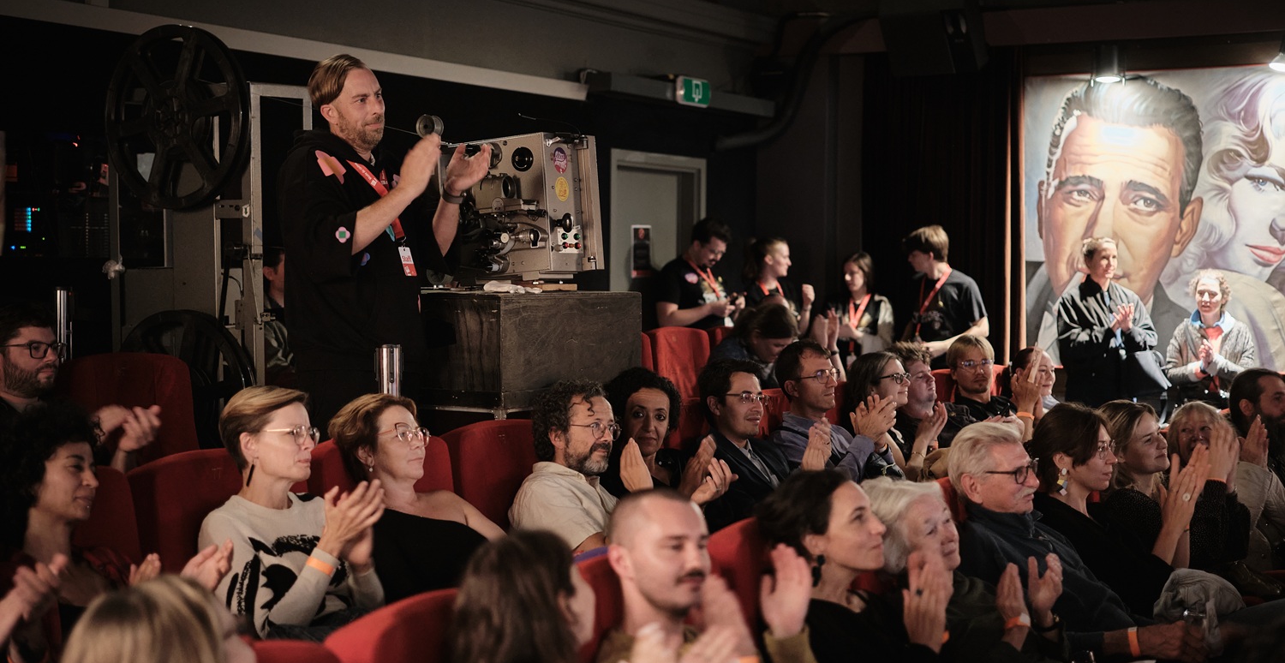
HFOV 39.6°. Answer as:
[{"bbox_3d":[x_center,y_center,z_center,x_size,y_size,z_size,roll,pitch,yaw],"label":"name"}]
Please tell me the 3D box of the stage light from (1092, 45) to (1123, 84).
[{"bbox_3d":[2.451,-1.412,9.400,0.170,0.230,0.170,1,2,27],"label":"stage light"}]

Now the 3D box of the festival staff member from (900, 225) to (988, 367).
[{"bbox_3d":[1.441,0.368,8.751,0.490,1.770,0.370,2,3,41],"label":"festival staff member"}]

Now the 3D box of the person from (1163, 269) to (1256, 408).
[{"bbox_3d":[3.021,0.464,9.498,0.490,1.580,0.350,0,2,9],"label":"person"}]

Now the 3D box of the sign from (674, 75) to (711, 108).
[{"bbox_3d":[0.272,-1.264,9.400,0.060,0.155,0.300,1,2,32],"label":"sign"}]

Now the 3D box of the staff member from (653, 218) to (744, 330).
[{"bbox_3d":[0.308,0.360,8.505,0.390,1.800,0.480,2,3,41],"label":"staff member"}]

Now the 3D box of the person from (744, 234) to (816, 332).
[{"bbox_3d":[0.709,0.366,9.357,0.450,1.720,0.340,-2,3,-41],"label":"person"}]

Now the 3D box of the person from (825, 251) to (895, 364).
[{"bbox_3d":[1.115,0.402,9.402,0.440,1.650,0.320,1,2,25],"label":"person"}]

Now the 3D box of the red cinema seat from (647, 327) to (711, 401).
[{"bbox_3d":[0.311,0.491,7.521,0.620,1.000,0.550,1,2,32],"label":"red cinema seat"}]

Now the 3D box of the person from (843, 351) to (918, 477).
[{"bbox_3d":[1.062,0.681,7.046,0.750,1.190,0.520,1,2,32],"label":"person"}]

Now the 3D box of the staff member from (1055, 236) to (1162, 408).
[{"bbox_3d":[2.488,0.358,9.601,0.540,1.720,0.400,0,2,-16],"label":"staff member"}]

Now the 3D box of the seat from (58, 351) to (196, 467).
[{"bbox_3d":[-1.369,0.565,5.171,0.620,1.000,0.550,1,2,32],"label":"seat"}]

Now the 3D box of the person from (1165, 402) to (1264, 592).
[{"bbox_3d":[2.026,0.843,6.007,0.550,1.190,0.750,-2,3,-41],"label":"person"}]

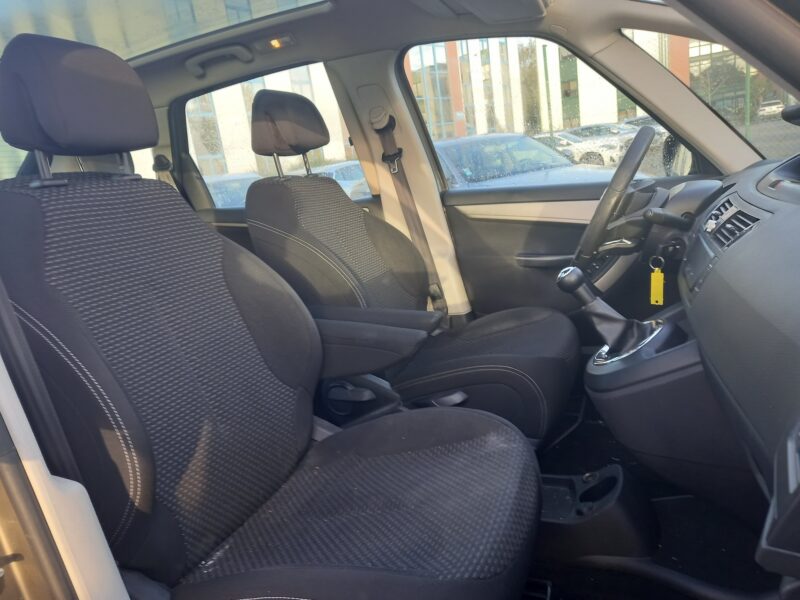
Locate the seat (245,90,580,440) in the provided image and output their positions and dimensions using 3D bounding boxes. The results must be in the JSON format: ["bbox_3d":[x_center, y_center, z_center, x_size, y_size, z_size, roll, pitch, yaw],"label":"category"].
[{"bbox_3d":[0.057,-0.120,1.619,0.840,0.990,0.530,-4,13,19],"label":"seat"}]

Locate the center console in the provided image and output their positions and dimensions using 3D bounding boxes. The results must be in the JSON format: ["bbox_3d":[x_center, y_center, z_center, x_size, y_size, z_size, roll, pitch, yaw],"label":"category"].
[{"bbox_3d":[0.489,0.145,1.117,0.340,0.470,0.250,-4,13,19],"label":"center console"}]

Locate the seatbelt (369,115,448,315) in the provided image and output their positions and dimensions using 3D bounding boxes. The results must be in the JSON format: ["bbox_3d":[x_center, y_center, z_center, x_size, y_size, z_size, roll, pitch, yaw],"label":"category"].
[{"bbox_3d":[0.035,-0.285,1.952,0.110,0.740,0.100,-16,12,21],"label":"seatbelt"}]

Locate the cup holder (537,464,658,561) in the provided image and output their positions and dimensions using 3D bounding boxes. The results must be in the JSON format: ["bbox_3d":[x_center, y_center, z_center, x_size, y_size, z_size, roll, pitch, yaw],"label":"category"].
[{"bbox_3d":[0.395,0.427,1.210,0.260,0.140,0.210,-4,13,19],"label":"cup holder"}]

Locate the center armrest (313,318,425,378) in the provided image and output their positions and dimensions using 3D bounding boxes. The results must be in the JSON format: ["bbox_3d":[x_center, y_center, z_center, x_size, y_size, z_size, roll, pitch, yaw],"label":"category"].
[{"bbox_3d":[-0.080,0.092,1.182,0.330,0.125,0.085,-4,13,19],"label":"center armrest"}]

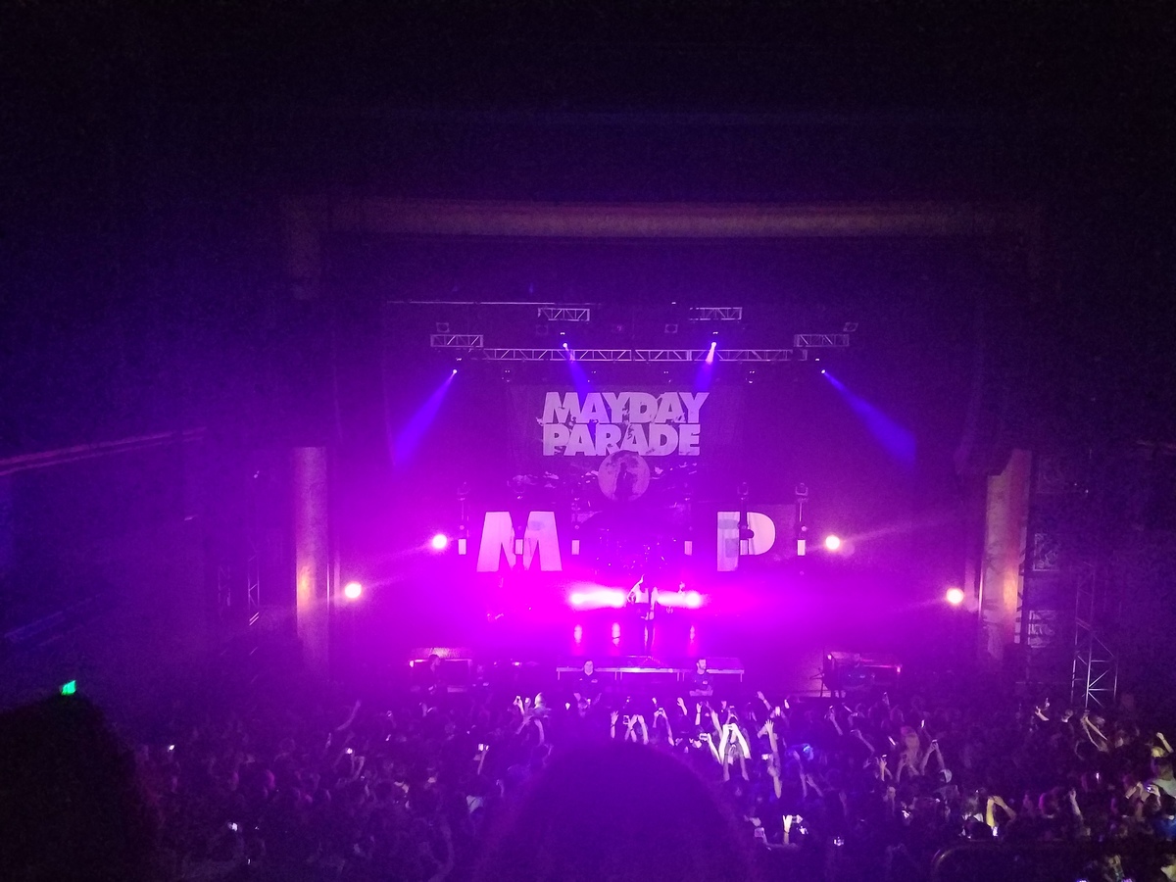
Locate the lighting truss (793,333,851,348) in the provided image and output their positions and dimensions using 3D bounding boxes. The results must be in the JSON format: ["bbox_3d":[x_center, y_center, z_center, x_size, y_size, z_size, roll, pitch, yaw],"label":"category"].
[{"bbox_3d":[5.531,-2.370,20.900,1.270,0.320,0.320,0,5,-1],"label":"lighting truss"}]

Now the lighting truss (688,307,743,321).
[{"bbox_3d":[3.015,-3.003,20.900,1.270,0.320,0.320,0,5,-1],"label":"lighting truss"}]

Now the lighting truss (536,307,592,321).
[{"bbox_3d":[-0.568,-3.003,20.900,1.270,0.320,0.320,0,5,-1],"label":"lighting truss"}]

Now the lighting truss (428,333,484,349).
[{"bbox_3d":[-3.096,-2.358,20.900,1.270,0.320,0.320,0,5,-1],"label":"lighting truss"}]

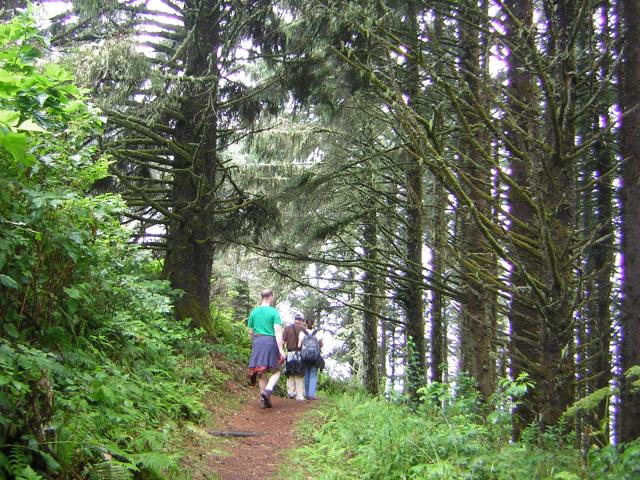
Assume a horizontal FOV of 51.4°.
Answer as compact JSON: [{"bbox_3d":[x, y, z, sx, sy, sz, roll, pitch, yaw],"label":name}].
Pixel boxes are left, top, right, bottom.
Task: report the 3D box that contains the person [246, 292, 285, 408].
[{"bbox_3d":[-0.815,1.626,9.950,0.570,1.770,0.680,-1,-5,8],"label":"person"}]

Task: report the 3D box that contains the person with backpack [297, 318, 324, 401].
[{"bbox_3d":[-0.176,2.289,12.750,0.520,1.560,0.480,-1,-5,10],"label":"person with backpack"}]

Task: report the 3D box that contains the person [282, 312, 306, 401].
[{"bbox_3d":[-0.471,2.229,12.750,0.500,1.690,0.440,-1,-5,8],"label":"person"}]

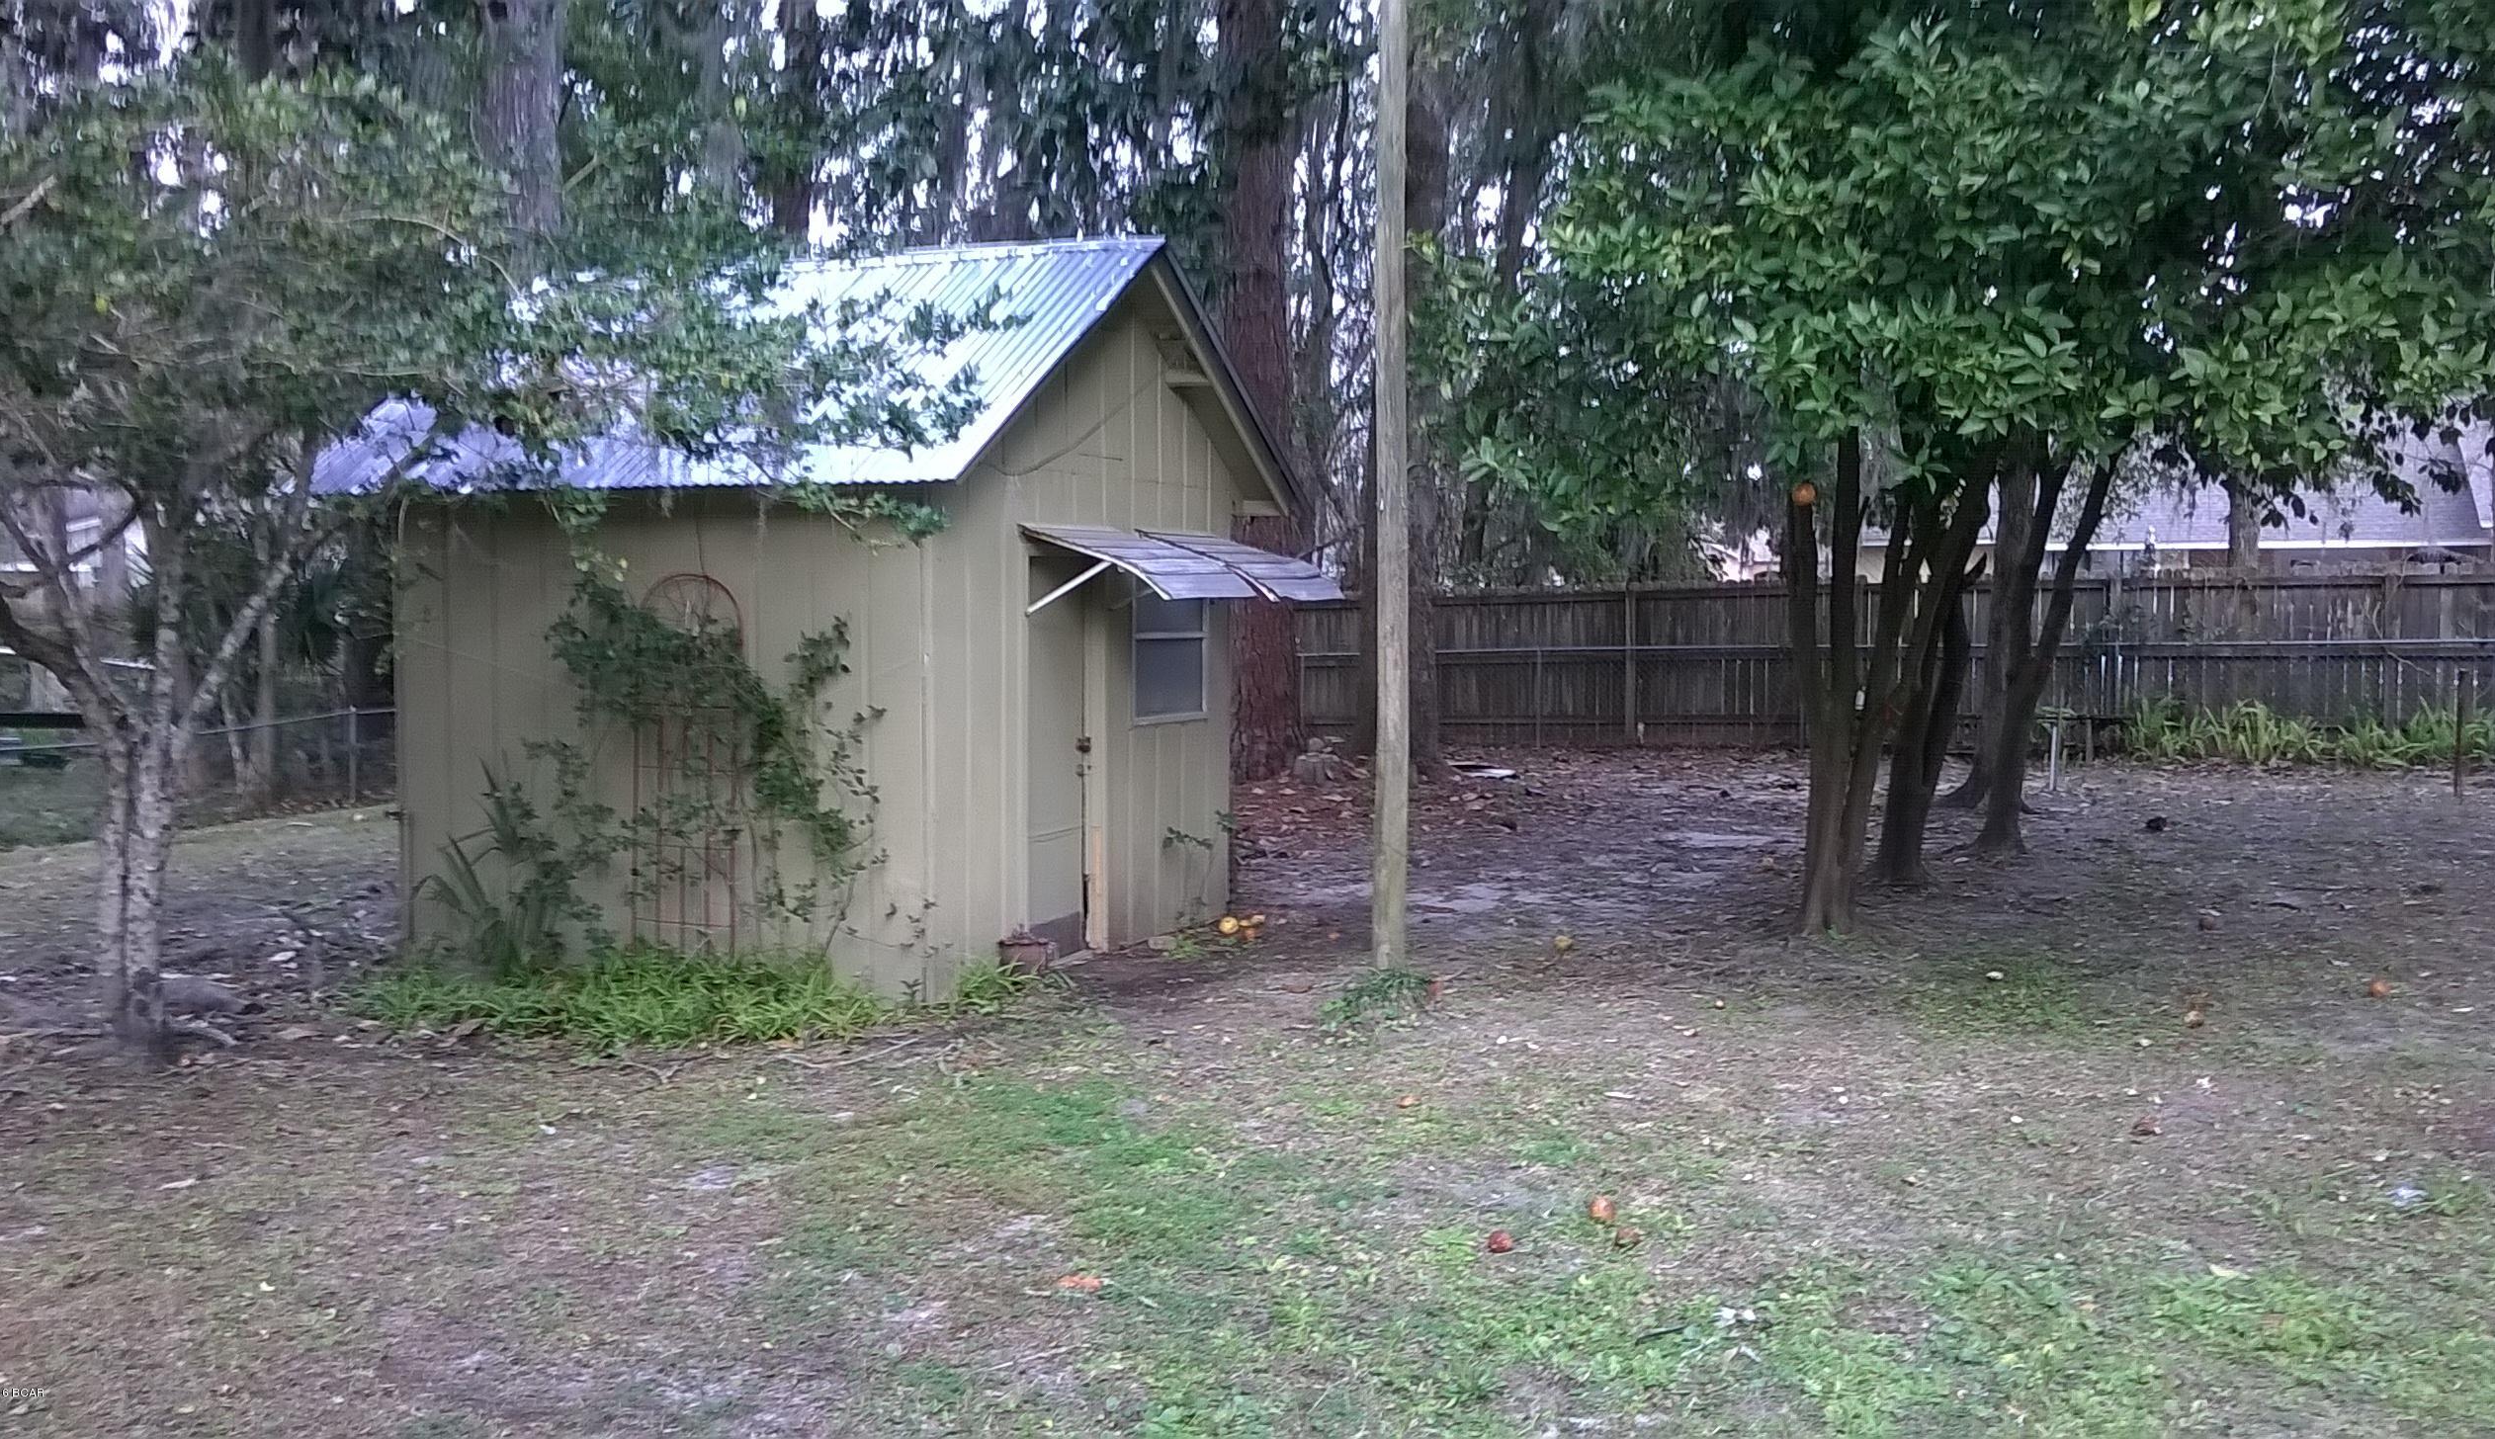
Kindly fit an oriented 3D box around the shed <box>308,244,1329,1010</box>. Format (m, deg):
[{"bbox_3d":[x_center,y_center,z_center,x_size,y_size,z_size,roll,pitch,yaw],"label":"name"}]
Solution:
[{"bbox_3d":[-1.896,-0.617,10.946,4.068,3.493,3.662,2,4,25],"label":"shed"}]

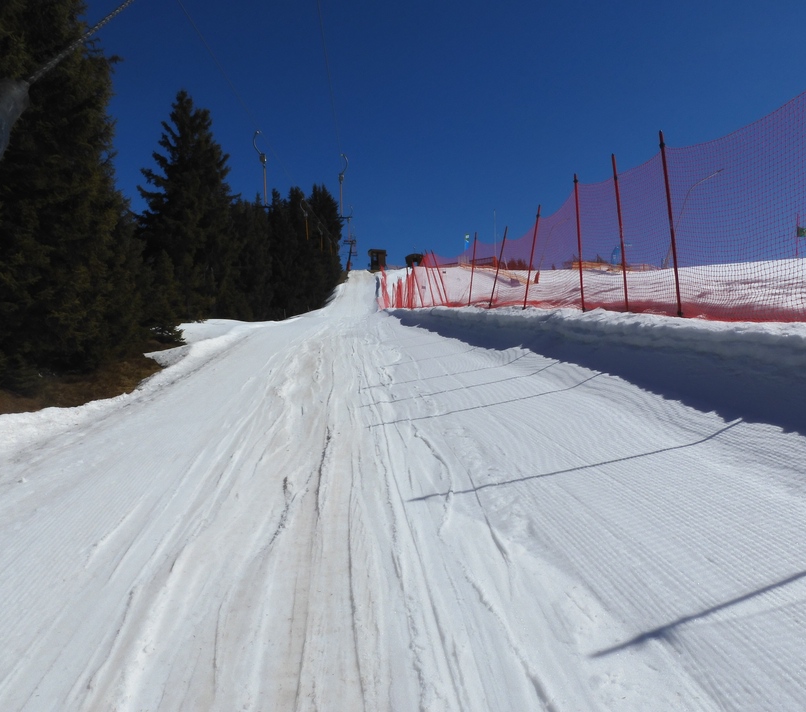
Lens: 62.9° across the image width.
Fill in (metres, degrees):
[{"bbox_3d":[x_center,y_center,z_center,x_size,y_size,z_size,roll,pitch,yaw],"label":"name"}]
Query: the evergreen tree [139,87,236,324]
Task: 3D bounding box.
[{"bbox_3d":[-9.534,-6.540,29.000,4.500,10.400,4.500,-1,-2,0],"label":"evergreen tree"}]

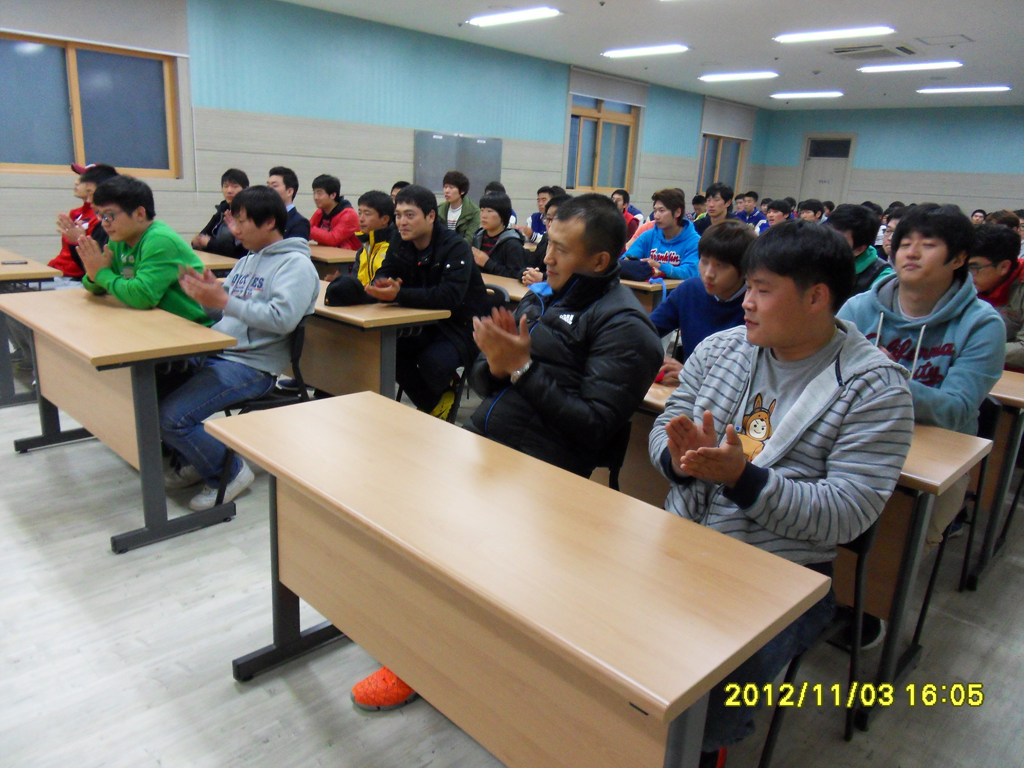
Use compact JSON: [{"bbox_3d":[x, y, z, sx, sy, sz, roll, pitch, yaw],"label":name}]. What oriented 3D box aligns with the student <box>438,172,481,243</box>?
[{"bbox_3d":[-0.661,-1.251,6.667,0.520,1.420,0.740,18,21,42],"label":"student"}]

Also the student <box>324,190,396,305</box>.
[{"bbox_3d":[-0.891,-0.464,4.019,0.500,1.223,0.780,18,22,41],"label":"student"}]

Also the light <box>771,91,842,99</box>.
[{"bbox_3d":[4.879,-4.763,11.723,1.200,0.080,0.220,14,19,34],"label":"light"}]

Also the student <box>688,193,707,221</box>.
[{"bbox_3d":[2.239,-1.659,8.783,0.750,1.280,0.520,-13,22,-43],"label":"student"}]

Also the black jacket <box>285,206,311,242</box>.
[{"bbox_3d":[-1.659,-1.097,5.226,0.420,0.620,0.500,-13,22,-43],"label":"black jacket"}]

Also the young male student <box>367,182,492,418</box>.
[{"bbox_3d":[-0.409,-0.420,3.964,0.530,1.270,0.680,16,21,38],"label":"young male student"}]

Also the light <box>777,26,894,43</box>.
[{"bbox_3d":[3.253,-3.585,7.231,0.280,0.080,1.200,-13,22,-43],"label":"light"}]

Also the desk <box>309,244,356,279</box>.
[{"bbox_3d":[-1.681,-0.747,5.940,1.380,0.740,0.500,18,21,42],"label":"desk"}]

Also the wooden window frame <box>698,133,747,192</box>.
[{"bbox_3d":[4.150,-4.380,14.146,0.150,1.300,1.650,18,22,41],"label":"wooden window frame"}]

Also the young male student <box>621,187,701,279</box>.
[{"bbox_3d":[0.990,-0.713,5.050,0.520,1.328,0.780,13,19,32],"label":"young male student"}]

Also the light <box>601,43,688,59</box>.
[{"bbox_3d":[1.629,-4.102,8.760,1.200,0.080,0.220,15,20,36],"label":"light"}]

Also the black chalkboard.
[{"bbox_3d":[-0.613,-2.534,8.605,1.384,0.920,0.050,-13,22,-43],"label":"black chalkboard"}]

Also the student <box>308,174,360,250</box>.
[{"bbox_3d":[-1.625,-1.102,6.119,0.520,1.330,0.720,18,21,42],"label":"student"}]

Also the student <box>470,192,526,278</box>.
[{"bbox_3d":[-0.205,-0.641,4.733,0.500,1.239,0.780,18,22,41],"label":"student"}]

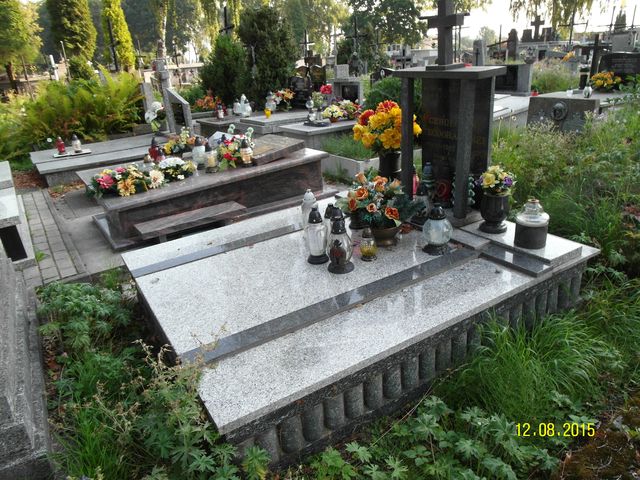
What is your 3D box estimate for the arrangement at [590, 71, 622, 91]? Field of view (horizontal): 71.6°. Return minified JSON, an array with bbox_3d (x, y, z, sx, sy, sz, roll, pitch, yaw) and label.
[{"bbox_3d":[4.714,-2.622,7.300,0.500,0.340,0.380,9,25,30],"label":"arrangement"}]

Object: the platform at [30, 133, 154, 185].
[{"bbox_3d":[-3.014,-1.308,6.743,2.250,0.210,1.850,-18,26,-31],"label":"platform"}]

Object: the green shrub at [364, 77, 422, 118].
[{"bbox_3d":[1.292,-2.390,7.800,1.020,0.900,1.000,0,22,10],"label":"green shrub"}]

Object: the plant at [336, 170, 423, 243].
[{"bbox_3d":[0.341,-0.198,2.506,0.470,0.380,0.400,-4,23,0],"label":"plant"}]

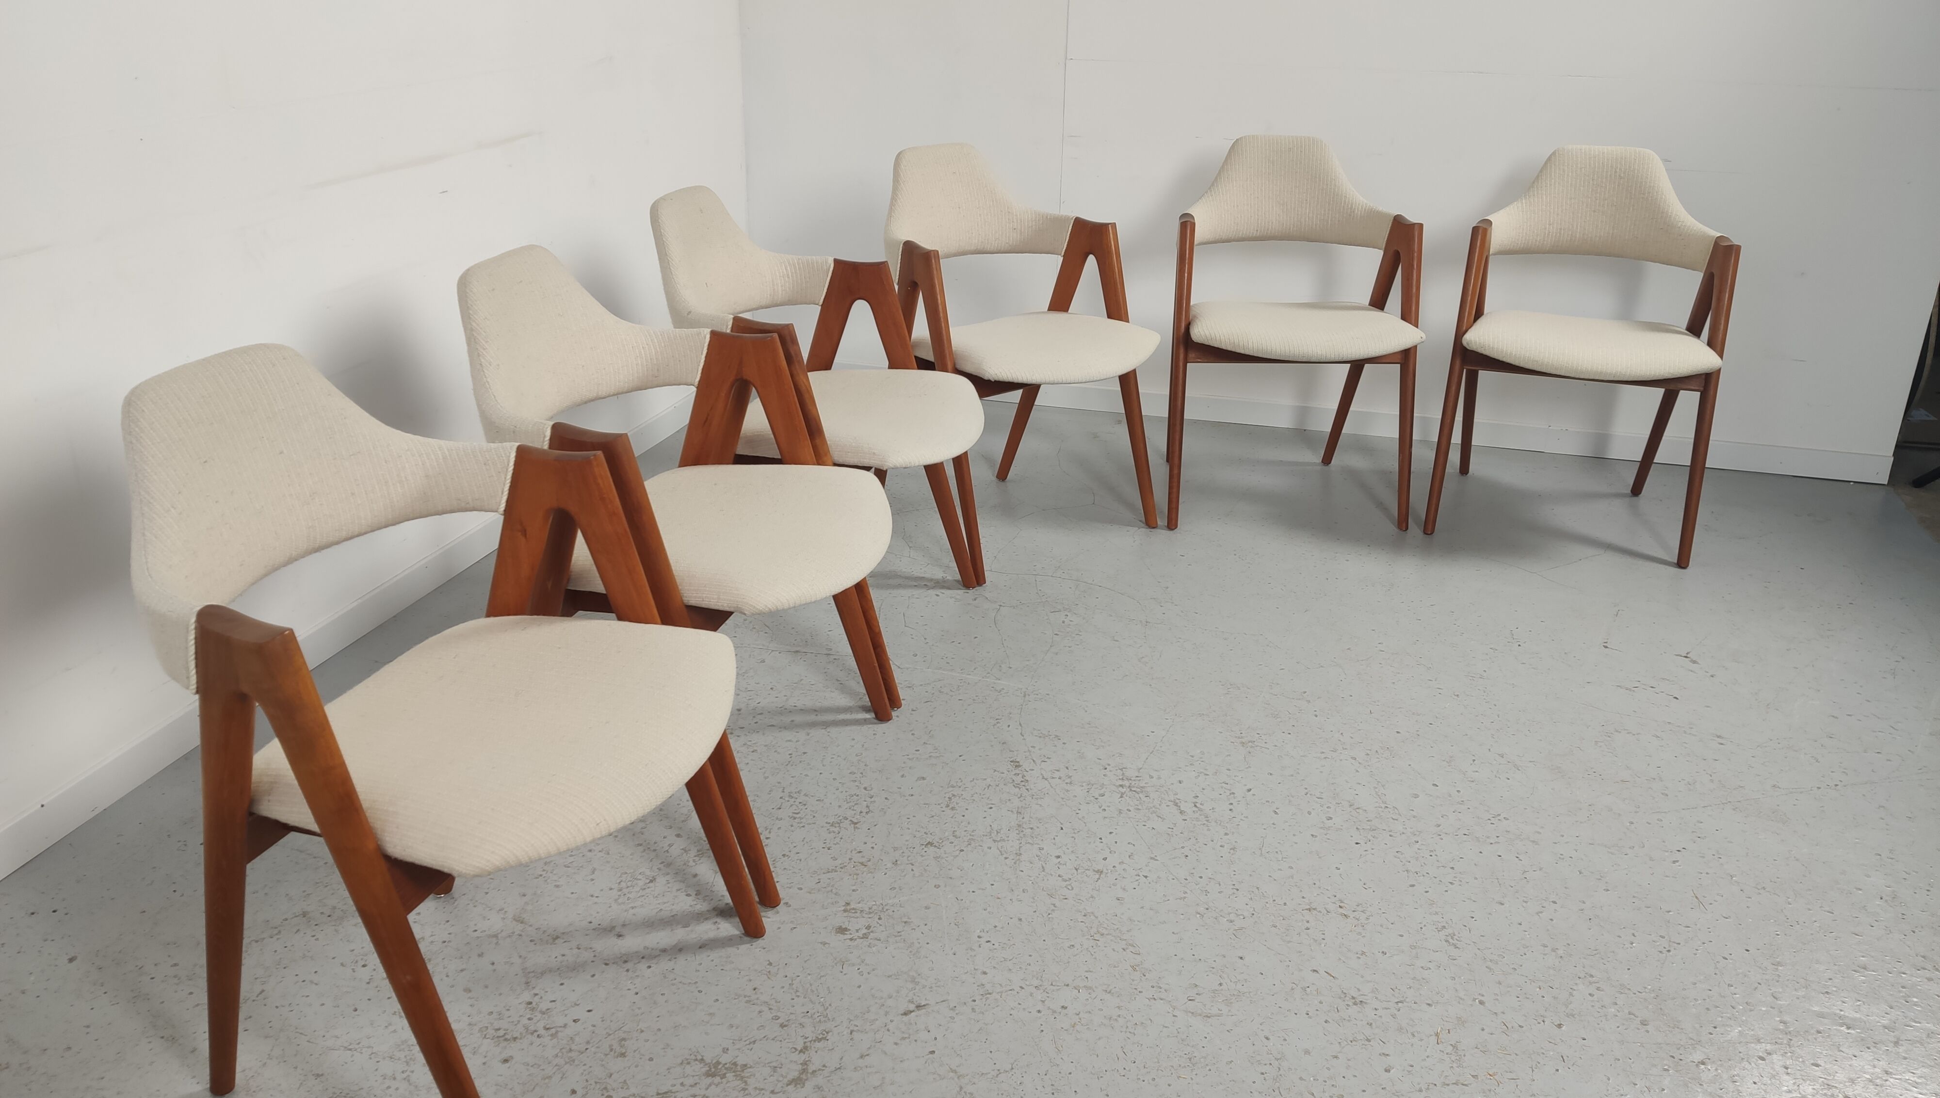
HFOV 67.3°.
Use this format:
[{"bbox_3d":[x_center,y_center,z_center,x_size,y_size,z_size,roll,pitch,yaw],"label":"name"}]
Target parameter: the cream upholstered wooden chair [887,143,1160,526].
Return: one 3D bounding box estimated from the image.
[{"bbox_3d":[0.072,-0.409,2.994,0.530,0.763,0.503,-18,30,-38],"label":"cream upholstered wooden chair"}]

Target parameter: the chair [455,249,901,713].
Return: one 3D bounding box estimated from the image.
[{"bbox_3d":[-0.405,-0.008,2.024,0.503,0.763,0.530,7,24,13],"label":"chair"}]

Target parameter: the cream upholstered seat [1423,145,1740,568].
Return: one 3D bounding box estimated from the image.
[{"bbox_3d":[1.306,-0.434,3.108,0.530,0.763,0.503,9,24,17],"label":"cream upholstered seat"}]

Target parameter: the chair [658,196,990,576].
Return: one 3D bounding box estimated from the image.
[{"bbox_3d":[-0.268,-0.212,2.513,0.503,0.763,0.530,7,24,13],"label":"chair"}]

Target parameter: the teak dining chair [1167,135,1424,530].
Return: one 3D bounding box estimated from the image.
[{"bbox_3d":[0.690,-0.483,3.195,0.530,0.763,0.503,0,23,-2],"label":"teak dining chair"}]

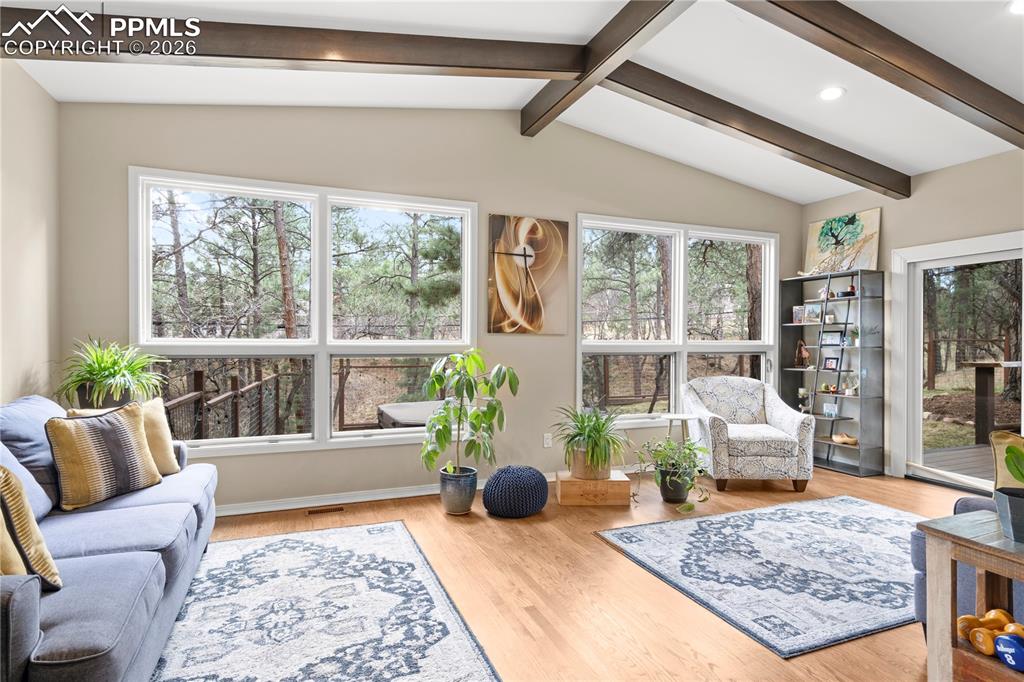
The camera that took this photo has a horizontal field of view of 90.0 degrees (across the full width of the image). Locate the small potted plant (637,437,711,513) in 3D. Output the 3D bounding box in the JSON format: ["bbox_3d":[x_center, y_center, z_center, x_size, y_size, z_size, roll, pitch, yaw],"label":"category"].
[{"bbox_3d":[1.263,1.011,4.026,0.530,0.510,0.470,0,0,-21],"label":"small potted plant"}]

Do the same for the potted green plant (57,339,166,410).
[{"bbox_3d":[-2.410,0.235,3.064,0.540,0.500,0.540,0,0,-22],"label":"potted green plant"}]

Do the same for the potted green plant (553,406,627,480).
[{"bbox_3d":[0.620,0.785,4.060,0.580,0.550,0.560,0,0,0],"label":"potted green plant"}]

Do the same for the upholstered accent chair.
[{"bbox_3d":[2.060,0.785,4.550,0.850,0.910,0.770,0,0,3],"label":"upholstered accent chair"}]

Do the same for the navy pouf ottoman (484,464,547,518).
[{"bbox_3d":[0.030,1.073,3.670,0.475,0.335,0.475,0,0,0],"label":"navy pouf ottoman"}]

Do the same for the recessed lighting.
[{"bbox_3d":[2.238,-1.729,3.580,0.180,0.030,0.180,9,-3,-22],"label":"recessed lighting"}]

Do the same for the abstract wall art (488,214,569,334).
[{"bbox_3d":[0.167,-0.576,4.526,0.769,1.035,0.040,0,0,-21],"label":"abstract wall art"}]

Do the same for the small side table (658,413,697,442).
[{"bbox_3d":[1.553,0.982,4.709,0.360,0.570,0.360,0,0,-21],"label":"small side table"}]

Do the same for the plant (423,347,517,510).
[{"bbox_3d":[-0.314,0.661,3.782,0.670,1.180,0.600,0,0,-21],"label":"plant"}]

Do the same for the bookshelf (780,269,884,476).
[{"bbox_3d":[3.168,0.297,5.111,0.340,1.885,0.830,0,0,-22],"label":"bookshelf"}]

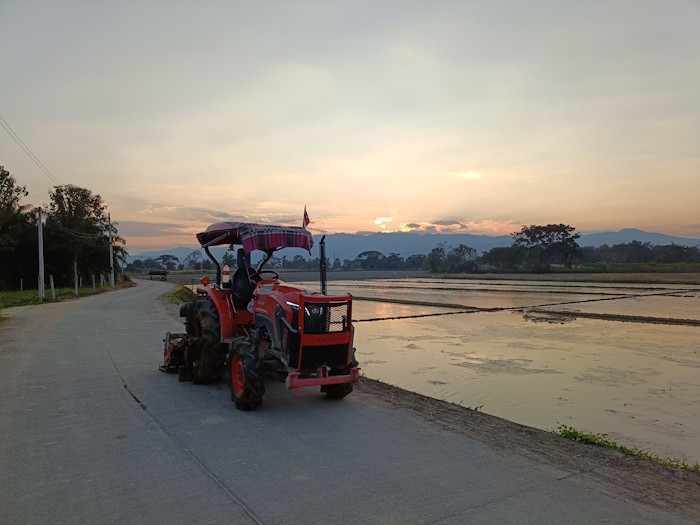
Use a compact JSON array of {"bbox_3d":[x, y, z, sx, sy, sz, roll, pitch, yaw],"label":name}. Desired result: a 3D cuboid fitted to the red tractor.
[{"bbox_3d":[-1.230,0.585,7.130,1.750,2.340,3.600,0,-1,-32],"label":"red tractor"}]

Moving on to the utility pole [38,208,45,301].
[{"bbox_3d":[-16.150,-0.420,26.500,0.230,4.850,0.230,0,-1,-13],"label":"utility pole"}]

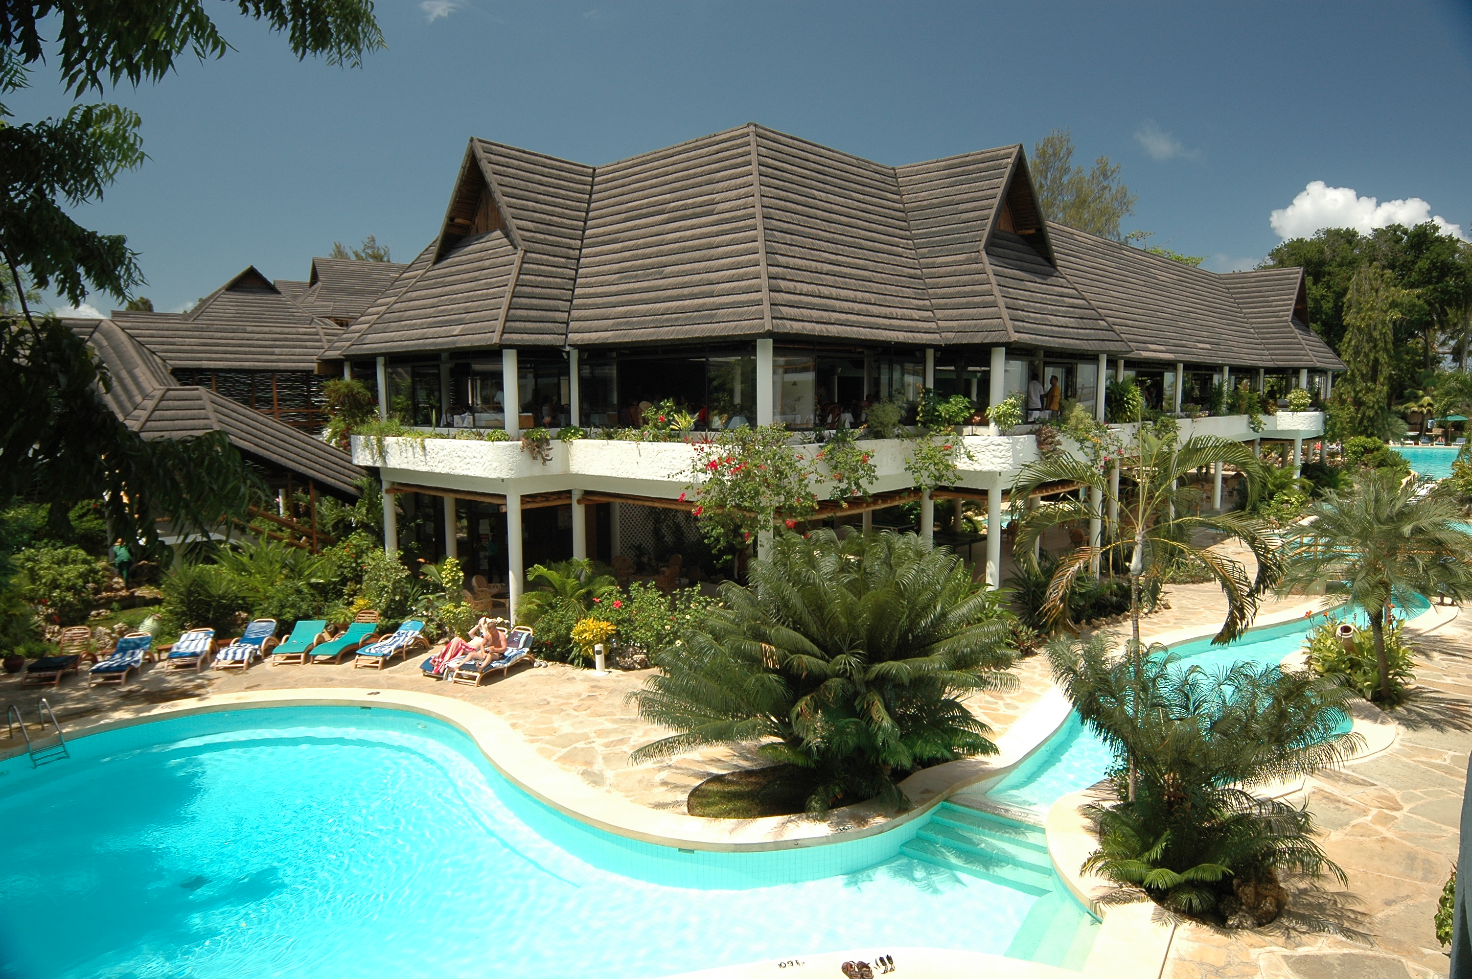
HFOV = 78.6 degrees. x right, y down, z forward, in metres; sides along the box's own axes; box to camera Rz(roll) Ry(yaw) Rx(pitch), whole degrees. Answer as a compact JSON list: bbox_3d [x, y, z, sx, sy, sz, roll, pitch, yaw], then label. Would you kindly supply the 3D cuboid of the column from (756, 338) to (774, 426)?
[{"bbox_3d":[0.669,-2.214,20.481,0.360,2.383,0.360,0,6,0],"label":"column"}]

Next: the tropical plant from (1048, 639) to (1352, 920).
[{"bbox_3d":[5.826,3.462,11.200,3.400,2.700,3.200,0,6,0],"label":"tropical plant"}]

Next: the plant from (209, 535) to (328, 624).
[{"bbox_3d":[-13.334,2.574,25.794,3.300,2.400,2.500,-3,7,-28],"label":"plant"}]

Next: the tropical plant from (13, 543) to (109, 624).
[{"bbox_3d":[-17.892,2.466,23.800,2.100,1.900,2.000,-5,7,-37],"label":"tropical plant"}]

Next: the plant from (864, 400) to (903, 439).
[{"bbox_3d":[3.667,-1.722,22.300,0.920,1.050,0.880,0,6,0],"label":"plant"}]

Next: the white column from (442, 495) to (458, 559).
[{"bbox_3d":[-9.253,1.433,29.197,0.355,3.550,0.355,0,6,0],"label":"white column"}]

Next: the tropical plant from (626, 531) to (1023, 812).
[{"bbox_3d":[1.287,2.556,13.500,5.300,3.400,5.000,0,6,0],"label":"tropical plant"}]

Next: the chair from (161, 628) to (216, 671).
[{"bbox_3d":[-13.035,3.841,21.543,0.680,0.680,1.900,-2,6,-18],"label":"chair"}]

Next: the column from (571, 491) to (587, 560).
[{"bbox_3d":[-4.279,1.759,24.500,0.350,3.500,0.350,0,6,0],"label":"column"}]

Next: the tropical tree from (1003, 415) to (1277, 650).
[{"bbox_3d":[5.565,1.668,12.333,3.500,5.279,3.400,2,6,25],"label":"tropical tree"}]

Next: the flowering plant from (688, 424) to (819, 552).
[{"bbox_3d":[0.367,-0.038,19.801,2.750,2.750,1.700,0,6,0],"label":"flowering plant"}]

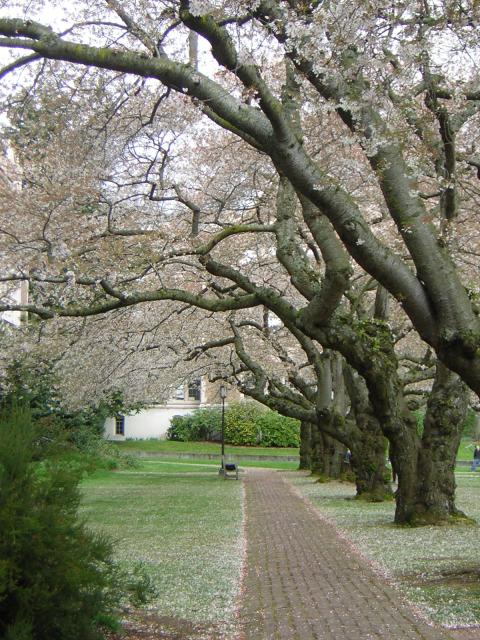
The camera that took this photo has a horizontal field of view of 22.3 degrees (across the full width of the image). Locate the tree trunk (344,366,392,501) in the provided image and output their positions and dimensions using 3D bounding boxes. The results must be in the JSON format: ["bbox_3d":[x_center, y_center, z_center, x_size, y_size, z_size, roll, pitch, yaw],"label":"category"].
[{"bbox_3d":[4.612,4.083,43.800,1.600,4.740,1.400,0,-6,1],"label":"tree trunk"}]

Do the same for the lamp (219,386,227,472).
[{"bbox_3d":[-0.904,5.879,65.000,0.420,4.758,0.420,0,-6,1],"label":"lamp"}]

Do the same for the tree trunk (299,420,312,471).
[{"bbox_3d":[4.023,7.709,75.000,0.870,3.035,0.870,0,-6,1],"label":"tree trunk"}]

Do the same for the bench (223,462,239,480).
[{"bbox_3d":[-0.455,7.742,62.300,0.720,0.844,1.600,0,-6,0],"label":"bench"}]

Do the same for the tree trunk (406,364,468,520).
[{"bbox_3d":[5.326,3.291,32.800,1.500,4.210,1.350,0,-6,1],"label":"tree trunk"}]

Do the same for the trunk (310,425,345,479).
[{"bbox_3d":[4.641,6.968,64.500,1.600,2.851,1.400,0,-6,1],"label":"trunk"}]

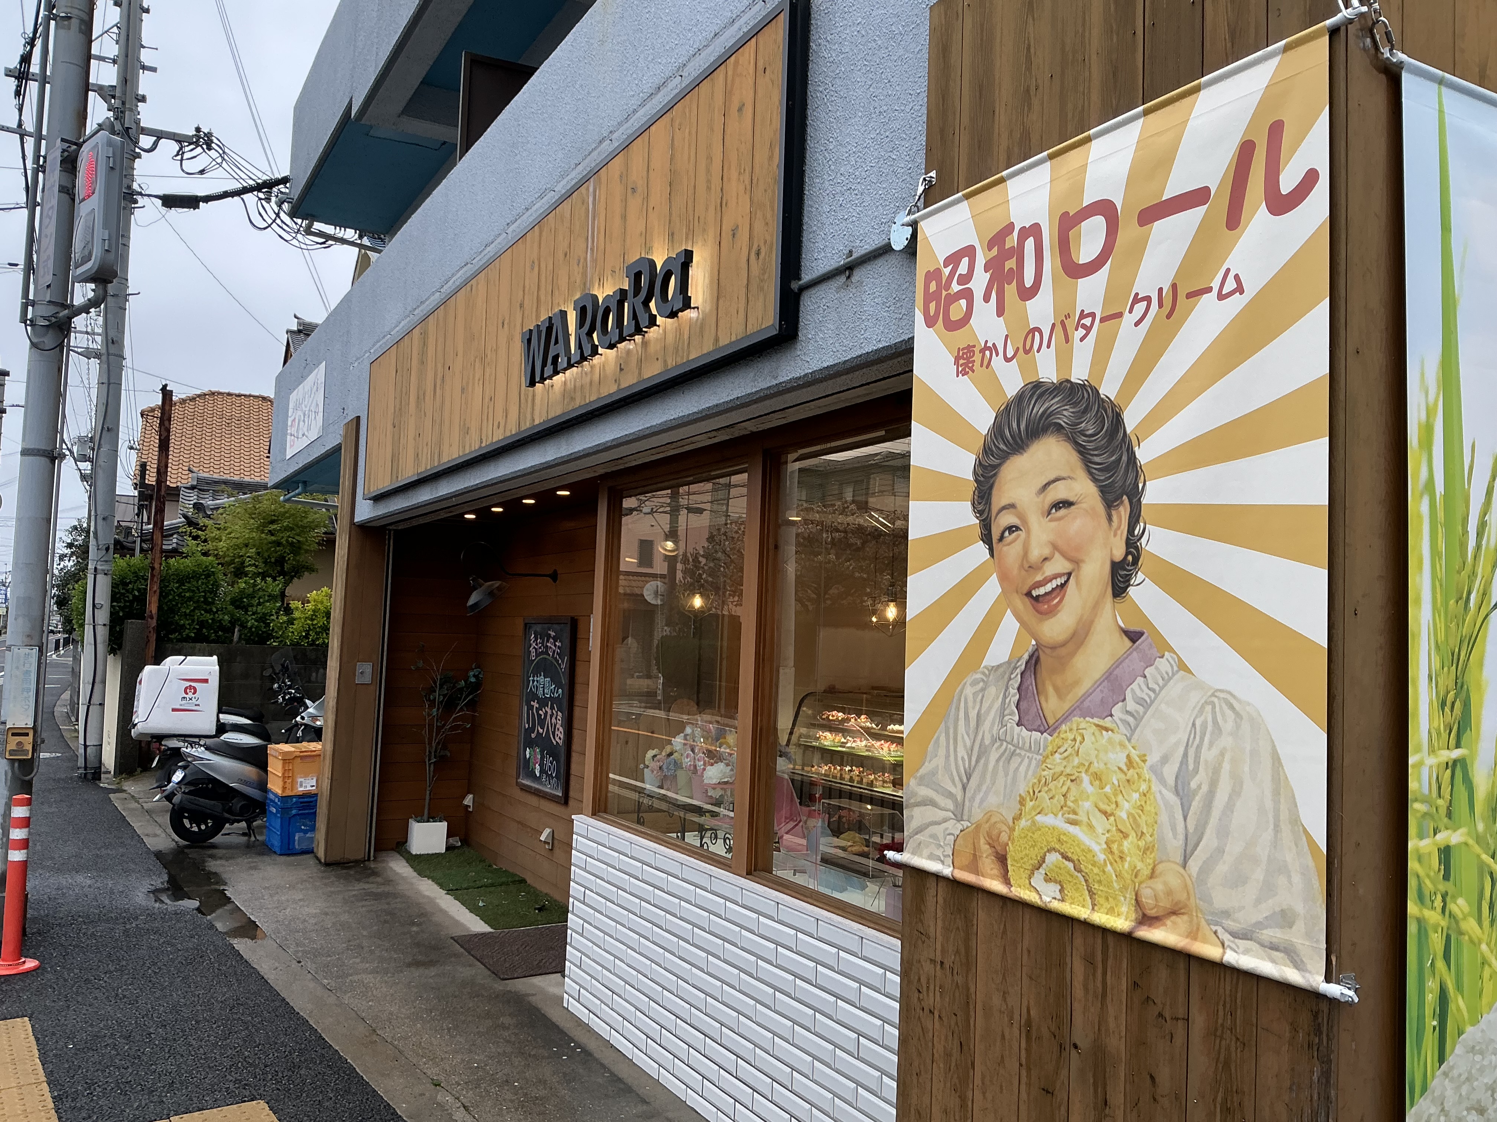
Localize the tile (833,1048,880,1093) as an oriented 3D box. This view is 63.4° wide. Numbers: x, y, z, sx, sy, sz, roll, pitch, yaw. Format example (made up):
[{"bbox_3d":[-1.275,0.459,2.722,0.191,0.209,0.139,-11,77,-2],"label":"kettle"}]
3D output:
[{"bbox_3d":[0.311,1.437,3.401,0.020,0.067,0.228,4,-4,-29],"label":"tile"}]

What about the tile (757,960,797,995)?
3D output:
[{"bbox_3d":[0.091,1.338,3.858,0.015,0.063,0.228,4,-4,-29],"label":"tile"}]

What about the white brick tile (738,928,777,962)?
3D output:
[{"bbox_3d":[0.032,1.243,3.897,0.014,0.061,0.226,4,-4,-29],"label":"white brick tile"}]

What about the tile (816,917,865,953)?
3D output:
[{"bbox_3d":[0.268,1.104,3.524,0.020,0.055,0.228,4,-4,-29],"label":"tile"}]

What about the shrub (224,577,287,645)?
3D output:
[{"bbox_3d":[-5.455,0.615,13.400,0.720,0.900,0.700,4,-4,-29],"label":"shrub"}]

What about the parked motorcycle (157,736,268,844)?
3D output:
[{"bbox_3d":[-3.626,1.597,9.217,1.680,1.050,0.660,4,-4,-29],"label":"parked motorcycle"}]

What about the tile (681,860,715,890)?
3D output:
[{"bbox_3d":[-0.188,1.148,4.408,0.014,0.062,0.228,4,-4,-29],"label":"tile"}]

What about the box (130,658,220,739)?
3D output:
[{"bbox_3d":[-4.800,1.137,10.150,0.585,0.640,0.500,4,-4,-29],"label":"box"}]

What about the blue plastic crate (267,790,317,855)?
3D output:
[{"bbox_3d":[-3.369,1.940,9.108,0.366,0.410,0.530,4,-4,-29],"label":"blue plastic crate"}]

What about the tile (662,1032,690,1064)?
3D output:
[{"bbox_3d":[-0.268,1.747,4.368,0.014,0.061,0.226,4,-4,-29],"label":"tile"}]

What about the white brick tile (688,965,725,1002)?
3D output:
[{"bbox_3d":[-0.145,1.463,4.185,0.014,0.061,0.226,4,-4,-29],"label":"white brick tile"}]

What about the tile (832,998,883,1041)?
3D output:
[{"bbox_3d":[0.320,1.319,3.448,0.015,0.063,0.228,4,-4,-29],"label":"tile"}]

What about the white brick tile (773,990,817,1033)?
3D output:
[{"bbox_3d":[0.145,1.403,3.775,0.014,0.062,0.228,4,-4,-29],"label":"white brick tile"}]

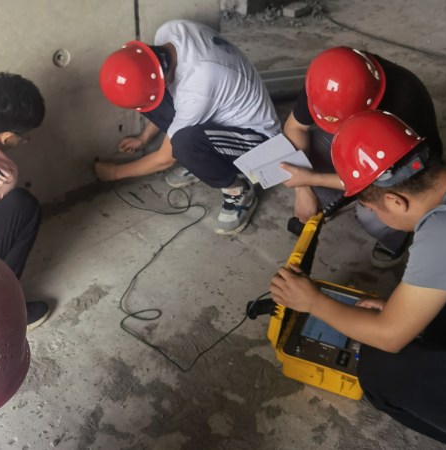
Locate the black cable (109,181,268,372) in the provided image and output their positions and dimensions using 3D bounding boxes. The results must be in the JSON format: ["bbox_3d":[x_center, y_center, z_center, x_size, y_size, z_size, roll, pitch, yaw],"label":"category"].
[{"bbox_3d":[-0.202,0.041,1.763,0.433,0.300,1.150,-8,39,-10],"label":"black cable"}]

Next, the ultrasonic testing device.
[{"bbox_3d":[0.324,0.243,1.437,0.357,0.390,0.358,14,41,17],"label":"ultrasonic testing device"}]

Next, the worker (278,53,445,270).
[{"bbox_3d":[0.525,-0.264,1.720,0.660,0.840,0.540,-25,45,-28],"label":"worker"}]

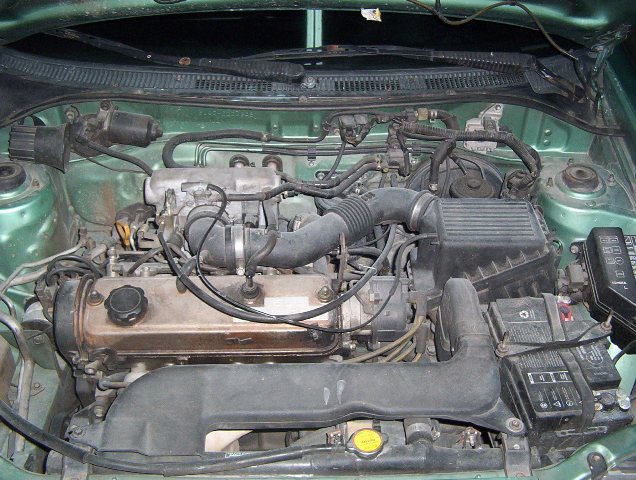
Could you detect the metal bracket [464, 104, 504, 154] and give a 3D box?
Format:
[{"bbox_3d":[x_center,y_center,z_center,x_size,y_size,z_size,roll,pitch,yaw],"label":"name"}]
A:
[{"bbox_3d":[0.305,-0.207,1.335,0.071,0.090,0.035,0,38,0],"label":"metal bracket"}]

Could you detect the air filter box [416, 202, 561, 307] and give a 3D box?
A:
[{"bbox_3d":[0.266,0.048,1.205,0.215,0.195,0.170,0,38,0],"label":"air filter box"}]

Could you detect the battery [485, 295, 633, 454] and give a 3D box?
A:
[{"bbox_3d":[0.335,0.231,1.075,0.130,0.205,0.238,-2,38,-3],"label":"battery"}]

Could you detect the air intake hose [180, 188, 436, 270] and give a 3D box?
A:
[{"bbox_3d":[-0.010,-0.005,1.185,0.400,0.095,0.170,0,38,0],"label":"air intake hose"}]

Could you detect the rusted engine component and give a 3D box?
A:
[{"bbox_3d":[-0.174,0.113,1.066,0.405,0.085,0.155,0,42,0],"label":"rusted engine component"}]

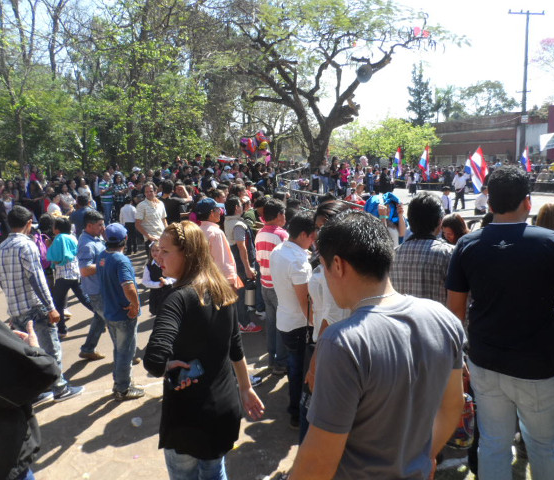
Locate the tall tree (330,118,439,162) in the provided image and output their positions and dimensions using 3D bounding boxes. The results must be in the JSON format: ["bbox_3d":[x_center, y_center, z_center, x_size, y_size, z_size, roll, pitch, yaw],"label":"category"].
[{"bbox_3d":[7.847,-6.805,33.000,8.000,4.600,6.000,-2,10,0],"label":"tall tree"}]

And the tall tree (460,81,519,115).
[{"bbox_3d":[23.907,-13.534,50.886,6.800,9.061,6.500,-2,11,0],"label":"tall tree"}]

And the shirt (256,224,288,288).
[{"bbox_3d":[-0.034,0.159,4.280,0.280,0.630,0.430,-10,12,-39],"label":"shirt"}]

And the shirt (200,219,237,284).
[{"bbox_3d":[-0.624,0.141,4.650,0.310,0.700,0.470,-12,15,-39],"label":"shirt"}]

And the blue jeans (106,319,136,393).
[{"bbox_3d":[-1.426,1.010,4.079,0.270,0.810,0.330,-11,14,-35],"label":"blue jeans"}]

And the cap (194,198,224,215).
[{"bbox_3d":[-0.685,-0.340,4.500,0.270,0.150,0.190,-11,14,-35],"label":"cap"}]

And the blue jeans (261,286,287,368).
[{"bbox_3d":[-0.005,0.850,4.360,0.290,0.880,0.360,-10,12,-39],"label":"blue jeans"}]

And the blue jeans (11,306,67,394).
[{"bbox_3d":[-2.221,1.005,4.150,0.420,0.870,0.380,-9,11,-34],"label":"blue jeans"}]

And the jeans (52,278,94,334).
[{"bbox_3d":[-2.517,0.771,5.642,0.580,0.770,0.320,1,12,18],"label":"jeans"}]

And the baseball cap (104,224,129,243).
[{"bbox_3d":[-1.465,-0.068,4.050,0.180,0.145,0.250,-1,10,10],"label":"baseball cap"}]

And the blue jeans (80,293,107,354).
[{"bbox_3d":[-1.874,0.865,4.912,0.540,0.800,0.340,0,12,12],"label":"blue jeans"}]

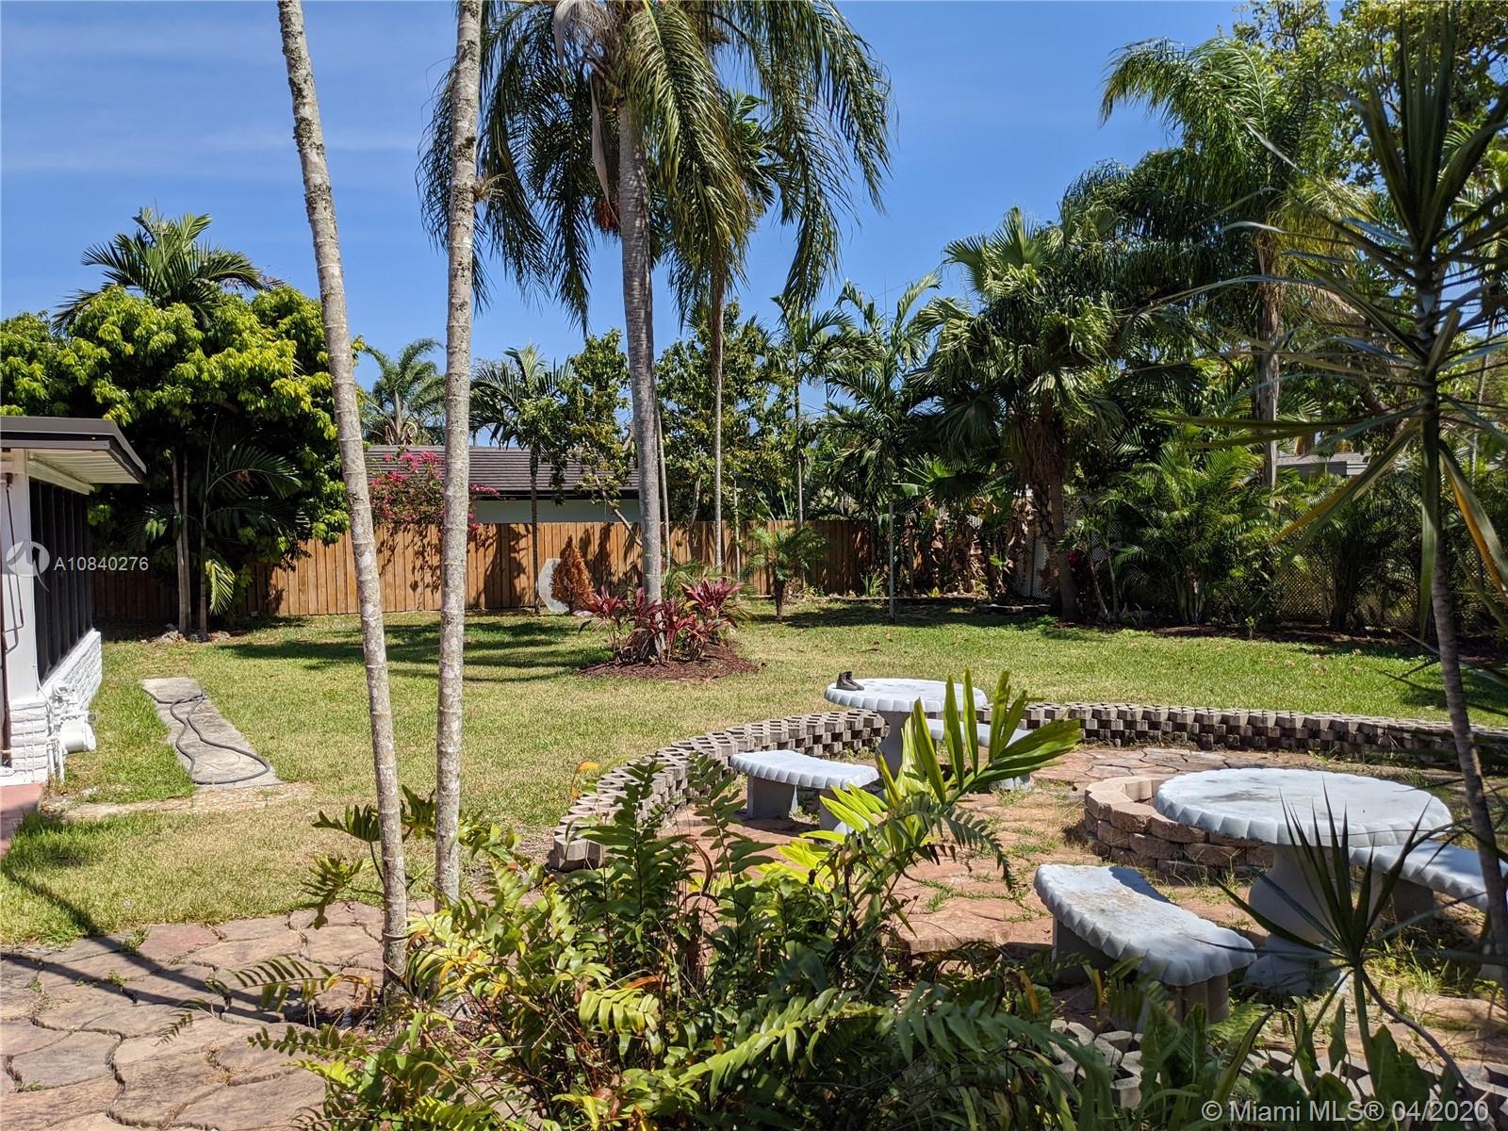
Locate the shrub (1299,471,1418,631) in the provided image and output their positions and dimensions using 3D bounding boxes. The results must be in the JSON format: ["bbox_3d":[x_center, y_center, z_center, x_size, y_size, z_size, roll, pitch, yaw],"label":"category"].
[{"bbox_3d":[9.566,-0.252,18.600,1.824,2.459,1.824,-1,2,0],"label":"shrub"}]

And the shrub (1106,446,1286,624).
[{"bbox_3d":[7.638,-0.587,20.200,2.991,3.096,2.692,-1,2,0],"label":"shrub"}]

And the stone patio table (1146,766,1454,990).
[{"bbox_3d":[2.337,1.368,5.082,1.171,0.760,1.171,-2,2,-27],"label":"stone patio table"}]

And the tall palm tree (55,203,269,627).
[{"bbox_3d":[-10.418,-2.540,20.700,3.543,7.464,3.543,-1,2,0],"label":"tall palm tree"}]

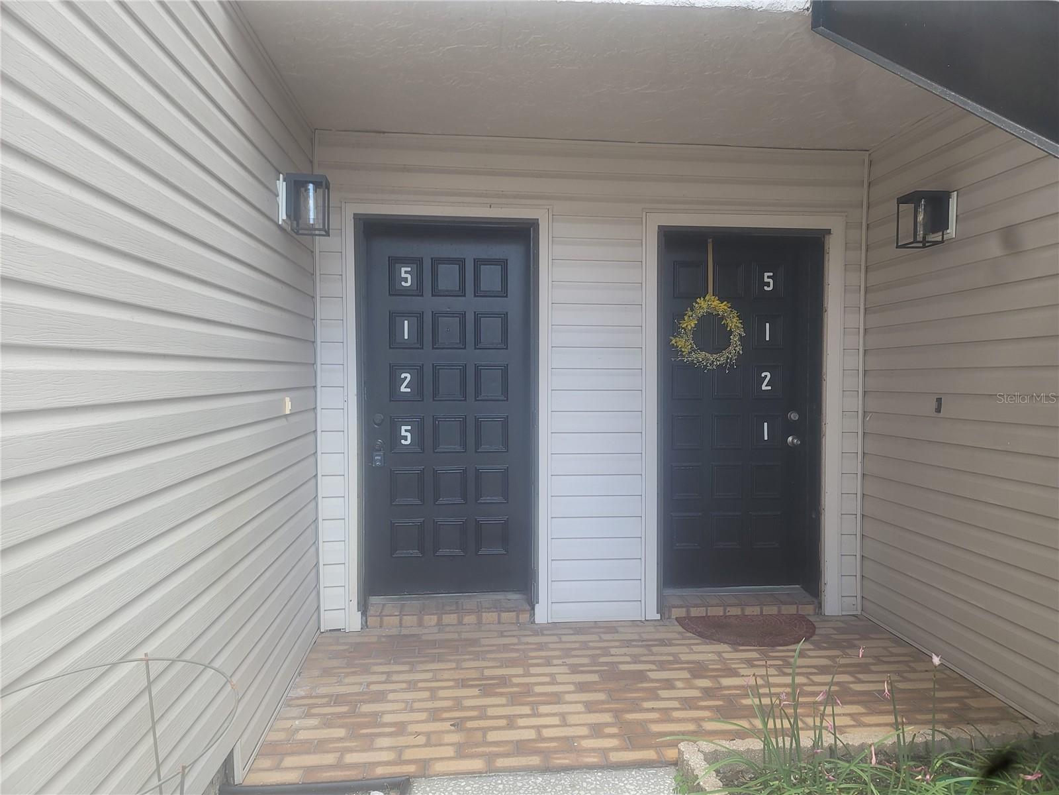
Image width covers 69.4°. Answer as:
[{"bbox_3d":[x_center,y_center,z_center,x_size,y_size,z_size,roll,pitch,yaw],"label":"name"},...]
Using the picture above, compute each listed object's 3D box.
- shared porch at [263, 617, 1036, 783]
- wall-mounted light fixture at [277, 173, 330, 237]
[{"bbox_3d":[0.450,1.251,3.332,2.900,0.080,1.520,0,2,-5],"label":"shared porch"},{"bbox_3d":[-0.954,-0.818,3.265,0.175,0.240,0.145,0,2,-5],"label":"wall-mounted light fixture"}]

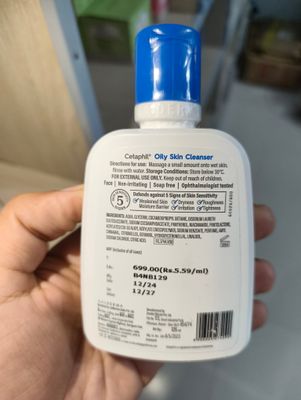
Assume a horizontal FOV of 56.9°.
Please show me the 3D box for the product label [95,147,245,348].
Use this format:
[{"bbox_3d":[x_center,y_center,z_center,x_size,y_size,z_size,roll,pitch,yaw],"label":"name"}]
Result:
[{"bbox_3d":[0.005,0.021,0.106,0.058,0.081,0.006,2,12,5],"label":"product label"}]

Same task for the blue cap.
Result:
[{"bbox_3d":[0.007,-0.051,0.108,0.025,0.026,0.025,1,11,0],"label":"blue cap"}]

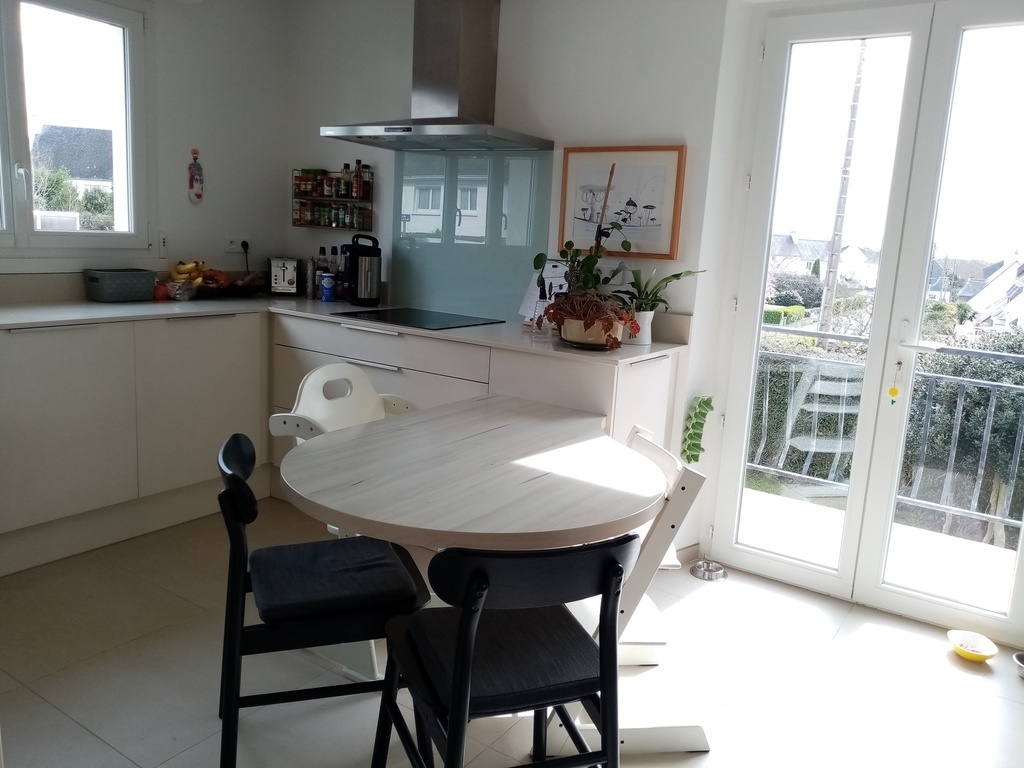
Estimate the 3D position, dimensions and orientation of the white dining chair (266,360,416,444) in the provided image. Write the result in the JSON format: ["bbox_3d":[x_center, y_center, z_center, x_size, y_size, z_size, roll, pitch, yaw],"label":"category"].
[{"bbox_3d":[-0.438,0.391,2.465,0.530,0.885,0.460,11,13,33],"label":"white dining chair"}]

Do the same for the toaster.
[{"bbox_3d":[-1.193,-0.561,4.051,0.165,0.195,0.270,0,11,-15],"label":"toaster"}]

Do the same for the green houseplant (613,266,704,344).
[{"bbox_3d":[0.553,-0.295,2.925,0.300,0.301,0.250,11,13,33],"label":"green houseplant"}]

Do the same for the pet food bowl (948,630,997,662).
[{"bbox_3d":[1.569,0.904,2.625,0.155,0.045,0.155,11,13,33],"label":"pet food bowl"}]

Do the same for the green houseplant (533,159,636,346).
[{"bbox_3d":[0.289,-0.470,2.822,0.330,0.655,0.320,11,13,33],"label":"green houseplant"}]

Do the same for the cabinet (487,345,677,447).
[{"bbox_3d":[0.280,0.238,3.014,0.520,0.772,0.575,11,13,33],"label":"cabinet"}]

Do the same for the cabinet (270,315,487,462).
[{"bbox_3d":[-0.435,0.105,3.484,1.205,0.772,0.575,11,13,33],"label":"cabinet"}]

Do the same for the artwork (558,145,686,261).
[{"bbox_3d":[0.431,-0.732,3.102,0.535,0.425,0.022,11,13,33],"label":"artwork"}]

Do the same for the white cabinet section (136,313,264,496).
[{"bbox_3d":[-1.550,0.028,3.444,0.560,0.720,0.605,10,13,32],"label":"white cabinet section"}]

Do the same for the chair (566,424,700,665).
[{"bbox_3d":[0.284,0.540,2.165,0.490,0.790,0.455,2,11,-7],"label":"chair"}]

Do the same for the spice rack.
[{"bbox_3d":[-0.932,-0.960,3.958,0.500,0.325,0.094,11,13,33],"label":"spice rack"}]

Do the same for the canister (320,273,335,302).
[{"bbox_3d":[-0.928,-0.490,3.903,0.070,0.142,0.070,1,11,-13],"label":"canister"}]

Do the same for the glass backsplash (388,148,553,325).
[{"bbox_3d":[-0.221,-0.693,3.561,0.905,0.751,0.012,11,13,33],"label":"glass backsplash"}]

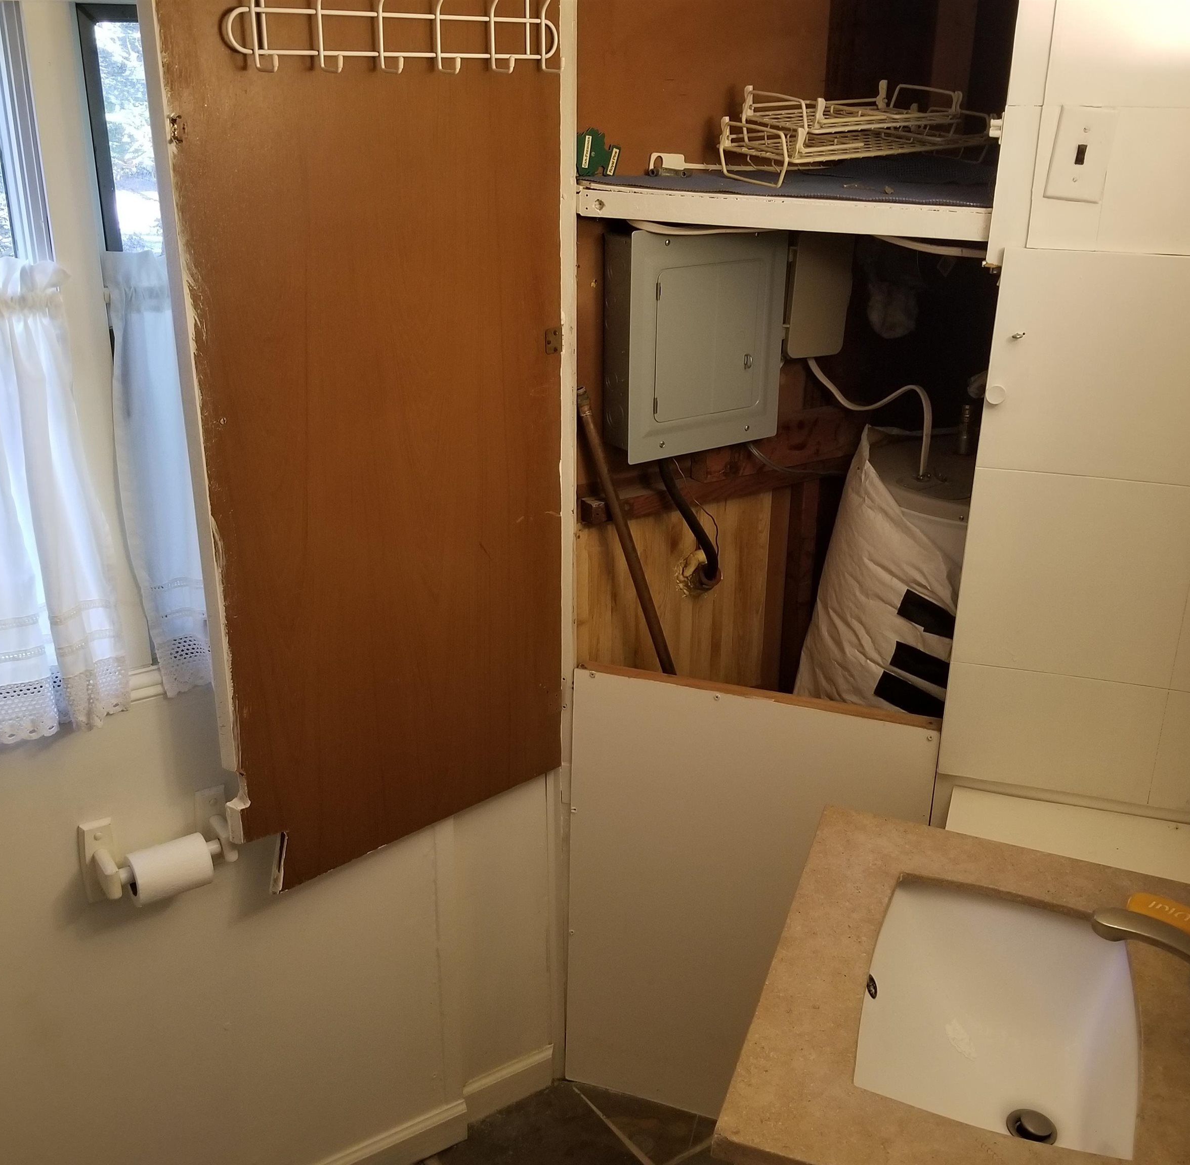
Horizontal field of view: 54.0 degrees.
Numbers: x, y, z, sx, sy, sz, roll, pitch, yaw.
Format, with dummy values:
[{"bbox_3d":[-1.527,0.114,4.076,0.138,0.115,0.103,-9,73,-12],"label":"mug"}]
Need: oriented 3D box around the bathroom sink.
[{"bbox_3d":[0.455,0.552,1.346,0.305,0.155,0.430,9,21,21],"label":"bathroom sink"}]

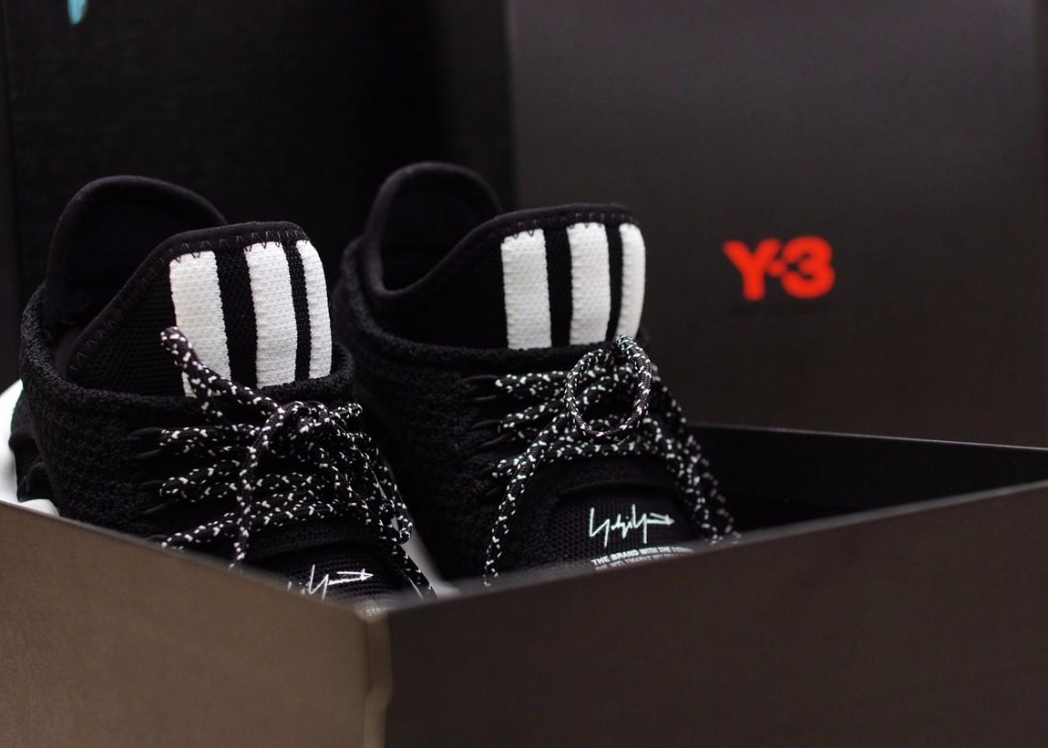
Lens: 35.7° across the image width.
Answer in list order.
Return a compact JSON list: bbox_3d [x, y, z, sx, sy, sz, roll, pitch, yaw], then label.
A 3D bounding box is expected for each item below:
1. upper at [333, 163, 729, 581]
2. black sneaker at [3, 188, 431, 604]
[{"bbox_3d":[0.015,0.026,0.555,0.111,0.153,0.302,-3,20,-28],"label":"upper"},{"bbox_3d":[-0.081,0.040,0.497,0.111,0.153,0.302,-5,21,-32],"label":"black sneaker"}]

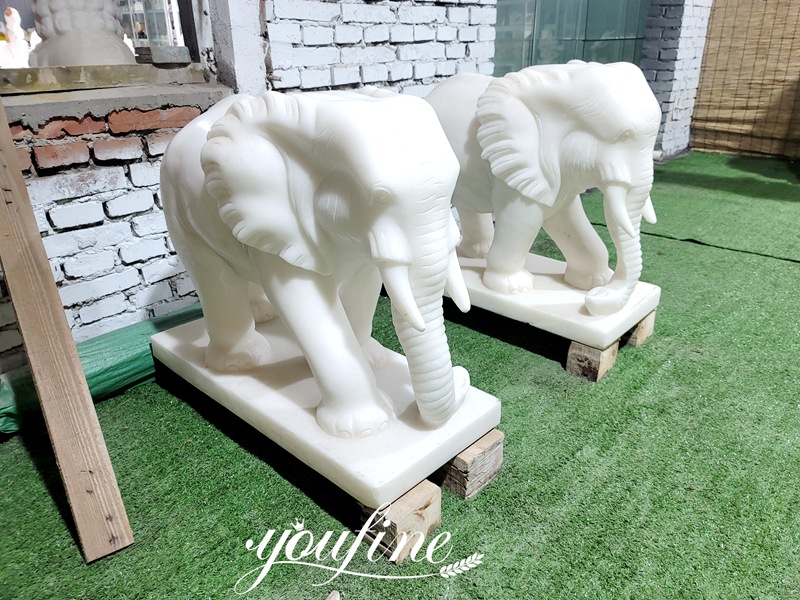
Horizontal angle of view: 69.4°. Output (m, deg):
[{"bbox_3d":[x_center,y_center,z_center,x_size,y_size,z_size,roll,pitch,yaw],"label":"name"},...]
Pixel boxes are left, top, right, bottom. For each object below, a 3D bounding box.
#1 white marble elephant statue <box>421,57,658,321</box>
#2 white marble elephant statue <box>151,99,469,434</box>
[{"bbox_3d":[0.343,-0.342,1.599,0.720,0.585,0.315,20,32,39],"label":"white marble elephant statue"},{"bbox_3d":[-0.179,-0.115,1.121,0.725,0.575,0.315,20,32,39],"label":"white marble elephant statue"}]

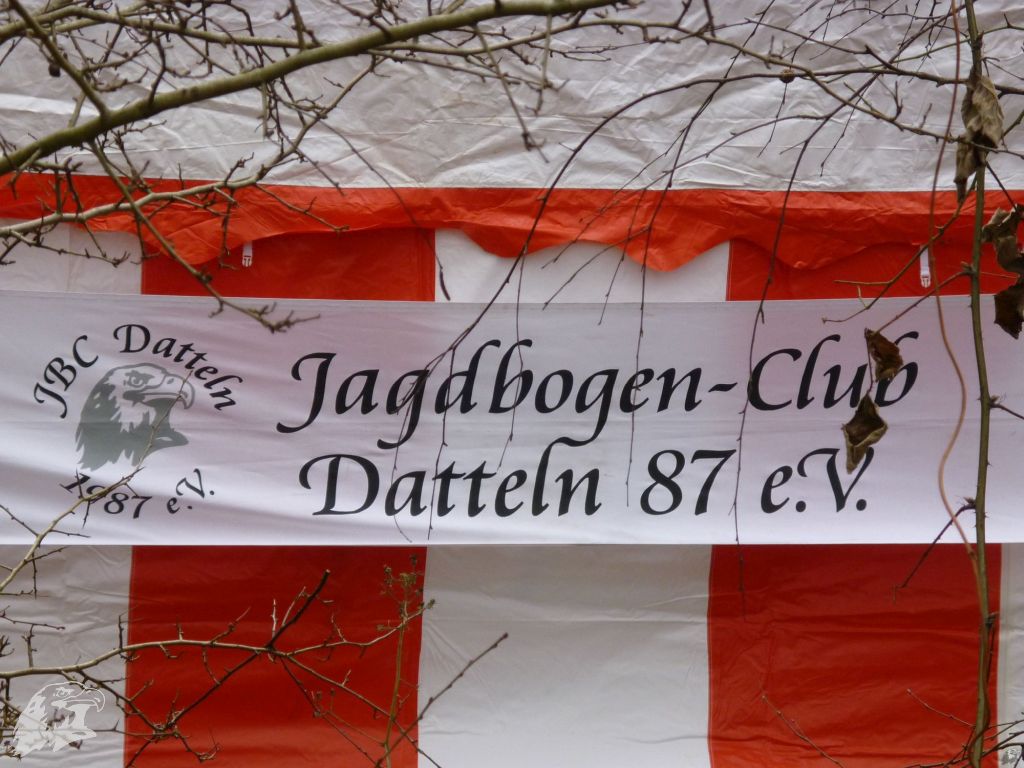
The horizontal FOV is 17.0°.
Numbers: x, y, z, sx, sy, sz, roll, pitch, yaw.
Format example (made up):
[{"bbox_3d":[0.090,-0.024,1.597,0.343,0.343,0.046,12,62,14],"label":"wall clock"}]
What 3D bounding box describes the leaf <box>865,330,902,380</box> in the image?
[{"bbox_3d":[0.390,-0.031,3.600,0.040,0.054,0.026,0,1,0],"label":"leaf"}]

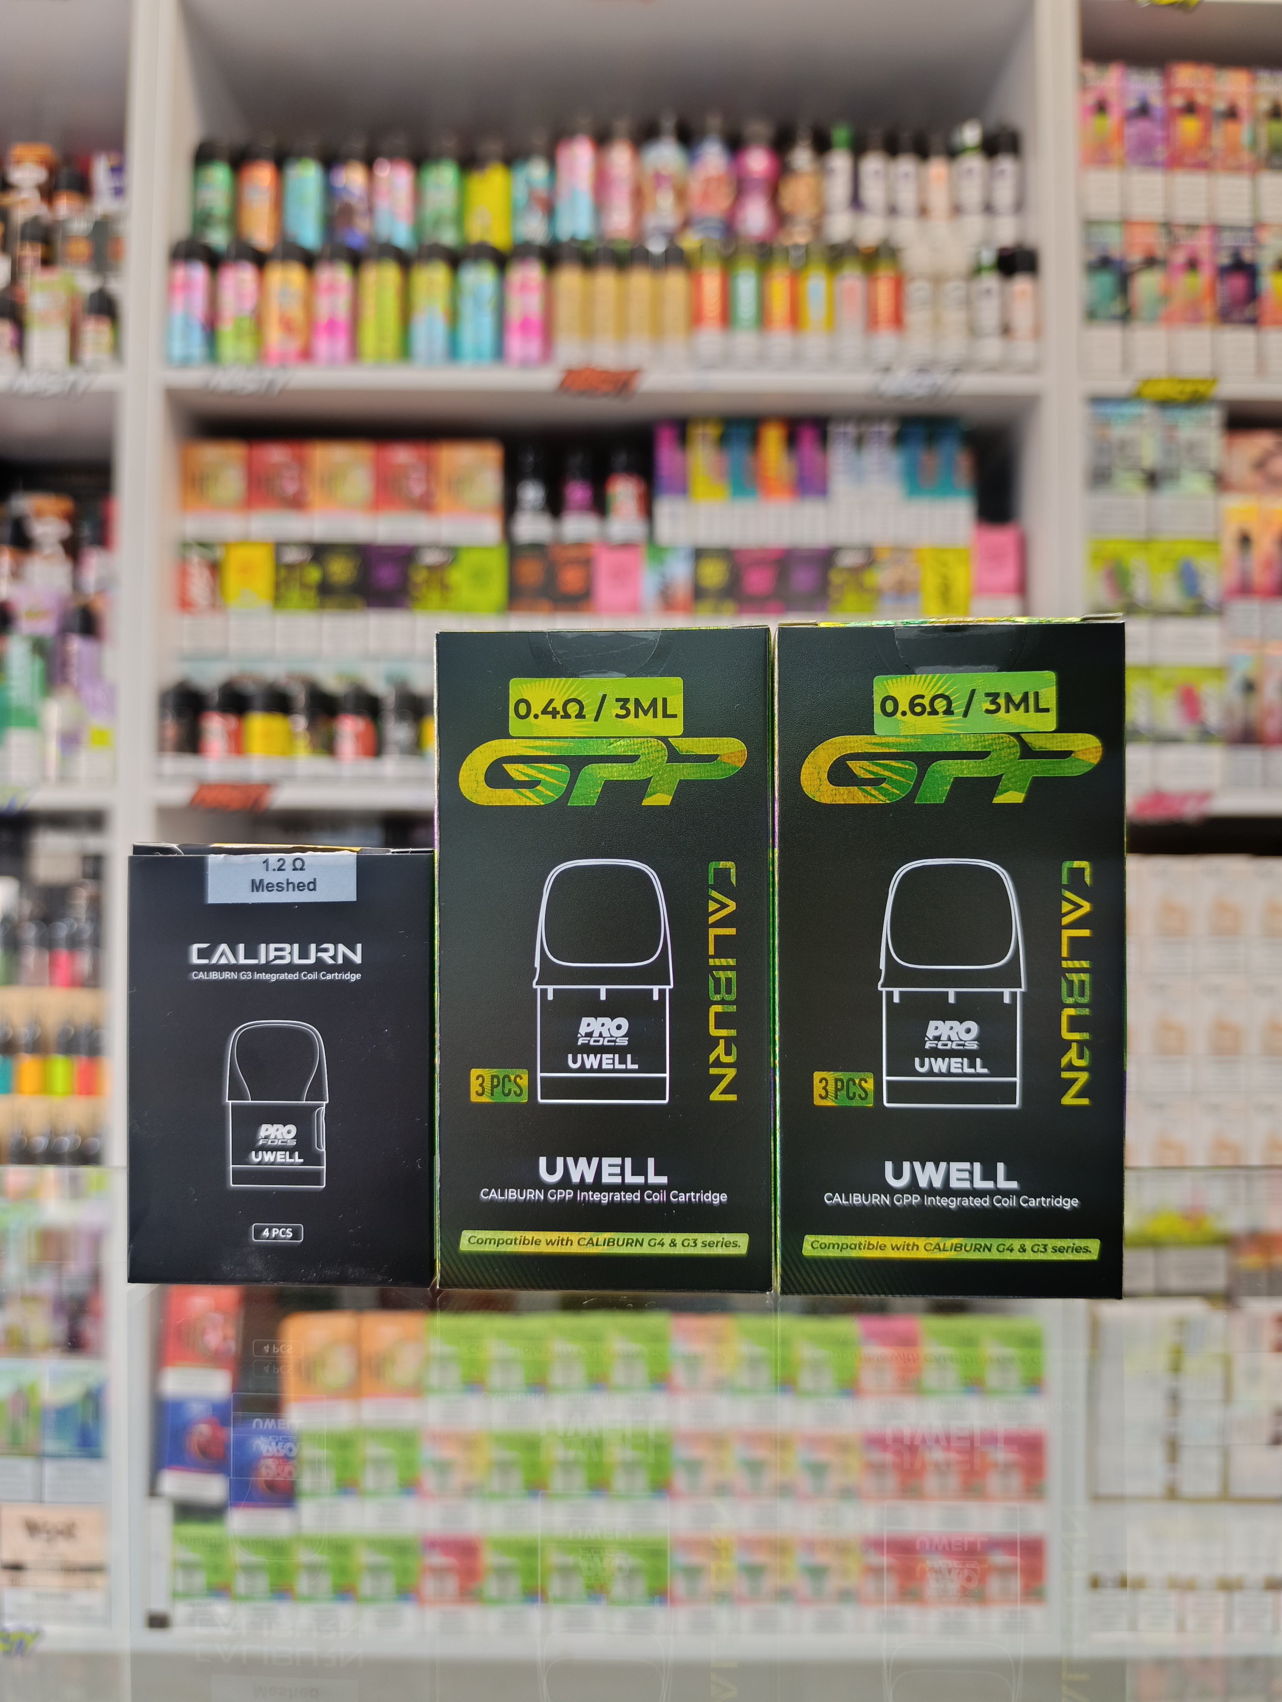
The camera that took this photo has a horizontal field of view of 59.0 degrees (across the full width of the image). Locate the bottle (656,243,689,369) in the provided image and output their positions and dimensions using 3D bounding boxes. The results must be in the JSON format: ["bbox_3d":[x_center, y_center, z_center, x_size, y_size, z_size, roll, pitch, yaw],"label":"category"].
[{"bbox_3d":[0.027,-0.454,0.940,0.029,0.104,0.029,0,-1,0],"label":"bottle"}]

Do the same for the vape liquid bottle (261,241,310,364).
[{"bbox_3d":[-0.282,-0.427,0.900,0.037,0.102,0.037,0,-2,0],"label":"vape liquid bottle"}]

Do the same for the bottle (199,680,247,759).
[{"bbox_3d":[-0.334,-0.095,0.906,0.035,0.075,0.035,0,-2,0],"label":"bottle"}]

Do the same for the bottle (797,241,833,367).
[{"bbox_3d":[0.138,-0.428,0.900,0.028,0.105,0.028,0,-2,0],"label":"bottle"}]

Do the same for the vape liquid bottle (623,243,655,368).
[{"bbox_3d":[-0.002,-0.428,0.900,0.028,0.105,0.028,0,-2,0],"label":"vape liquid bottle"}]

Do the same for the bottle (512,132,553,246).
[{"bbox_3d":[-0.092,-0.549,0.964,0.036,0.109,0.036,0,-2,0],"label":"bottle"}]

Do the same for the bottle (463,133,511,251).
[{"bbox_3d":[-0.142,-0.602,1.050,0.038,0.113,0.038,0,-2,0],"label":"bottle"}]

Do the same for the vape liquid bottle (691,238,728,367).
[{"bbox_3d":[0.061,-0.481,1.005,0.031,0.115,0.031,0,-2,0],"label":"vape liquid bottle"}]

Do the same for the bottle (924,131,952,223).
[{"bbox_3d":[0.247,-0.547,0.942,0.026,0.097,0.026,0,-2,0],"label":"bottle"}]

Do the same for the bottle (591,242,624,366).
[{"bbox_3d":[-0.029,-0.480,1.005,0.030,0.114,0.030,0,-2,0],"label":"bottle"}]

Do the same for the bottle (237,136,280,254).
[{"bbox_3d":[-0.325,-0.546,0.964,0.036,0.109,0.036,0,-2,0],"label":"bottle"}]

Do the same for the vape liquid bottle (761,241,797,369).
[{"bbox_3d":[0.115,-0.454,0.940,0.029,0.104,0.029,0,-1,0],"label":"vape liquid bottle"}]

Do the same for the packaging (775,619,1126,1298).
[{"bbox_3d":[0.060,0.021,0.229,0.066,0.130,0.021,0,-1,3],"label":"packaging"}]

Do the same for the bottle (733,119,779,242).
[{"bbox_3d":[0.097,-0.556,0.957,0.036,0.111,0.036,0,-2,0],"label":"bottle"}]

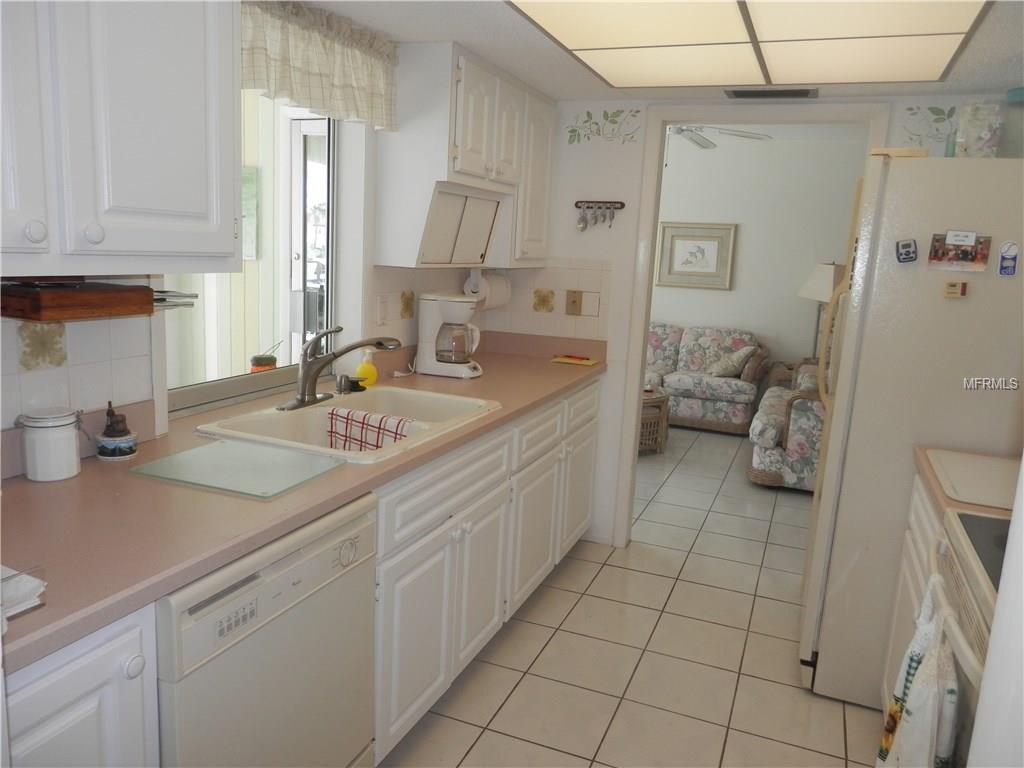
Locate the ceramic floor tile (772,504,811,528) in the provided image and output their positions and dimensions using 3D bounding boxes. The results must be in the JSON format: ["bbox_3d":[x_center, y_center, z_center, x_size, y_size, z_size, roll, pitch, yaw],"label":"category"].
[{"bbox_3d":[1.648,0.763,4.176,0.328,0.010,0.328,7,11,22],"label":"ceramic floor tile"}]

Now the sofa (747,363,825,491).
[{"bbox_3d":[2.203,0.192,5.186,0.870,0.820,1.382,7,11,22],"label":"sofa"}]

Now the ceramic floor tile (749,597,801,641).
[{"bbox_3d":[1.147,0.964,2.989,0.332,0.010,0.332,7,11,22],"label":"ceramic floor tile"}]

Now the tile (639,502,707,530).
[{"bbox_3d":[0.906,0.739,4.120,0.328,0.010,0.328,7,11,22],"label":"tile"}]

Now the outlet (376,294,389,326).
[{"bbox_3d":[-0.498,-0.282,2.861,0.009,0.117,0.074,7,11,22],"label":"outlet"}]

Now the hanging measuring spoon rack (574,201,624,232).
[{"bbox_3d":[0.403,-0.777,3.453,0.243,0.146,0.035,7,11,22],"label":"hanging measuring spoon rack"}]

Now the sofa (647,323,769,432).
[{"bbox_3d":[1.448,-0.107,6.661,1.620,0.810,0.880,7,11,22],"label":"sofa"}]

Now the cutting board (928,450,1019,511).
[{"bbox_3d":[1.258,0.248,1.826,0.360,0.016,0.510,7,11,22],"label":"cutting board"}]

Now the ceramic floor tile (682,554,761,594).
[{"bbox_3d":[0.967,0.879,3.422,0.331,0.010,0.331,7,11,22],"label":"ceramic floor tile"}]

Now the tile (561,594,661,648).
[{"bbox_3d":[0.399,0.941,2.938,0.331,0.010,0.331,7,11,22],"label":"tile"}]

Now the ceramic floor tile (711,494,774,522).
[{"bbox_3d":[1.341,0.727,4.300,0.328,0.010,0.328,7,11,22],"label":"ceramic floor tile"}]

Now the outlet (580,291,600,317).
[{"bbox_3d":[0.375,-0.380,3.510,0.079,0.119,0.008,7,11,22],"label":"outlet"}]

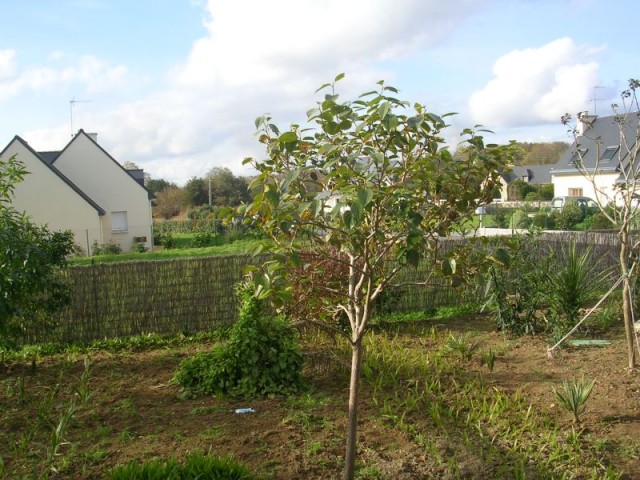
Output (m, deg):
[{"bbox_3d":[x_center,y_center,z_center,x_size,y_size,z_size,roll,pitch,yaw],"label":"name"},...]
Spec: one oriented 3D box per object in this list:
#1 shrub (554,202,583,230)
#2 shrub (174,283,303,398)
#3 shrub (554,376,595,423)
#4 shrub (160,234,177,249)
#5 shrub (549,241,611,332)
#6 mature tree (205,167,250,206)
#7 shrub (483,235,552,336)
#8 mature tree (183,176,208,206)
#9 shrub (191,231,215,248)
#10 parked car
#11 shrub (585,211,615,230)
[{"bbox_3d":[12.733,-1.153,36.000,1.420,1.550,1.350,0,4,19],"label":"shrub"},{"bbox_3d":[-1.137,1.374,9.800,1.700,1.400,1.350,-2,3,-7],"label":"shrub"},{"bbox_3d":[2.760,1.748,7.650,0.450,0.500,0.430,0,4,20],"label":"shrub"},{"bbox_3d":[-9.380,0.093,43.500,1.000,0.900,0.950,-2,3,-12],"label":"shrub"},{"bbox_3d":[4.672,0.834,12.600,1.080,1.600,1.050,0,4,20],"label":"shrub"},{"bbox_3d":[-15.799,-8.967,120.000,7.800,7.300,7.200,-2,3,-7],"label":"mature tree"},{"bbox_3d":[3.542,0.780,12.600,1.280,1.760,1.100,-1,3,16],"label":"shrub"},{"bbox_3d":[-21.264,-8.113,120.000,4.500,5.600,4.400,-2,3,-10],"label":"mature tree"},{"bbox_3d":[-7.358,-0.031,44.000,1.500,1.150,1.300,-2,3,-9],"label":"shrub"},{"bbox_3d":[19.760,-2.376,53.500,4.150,1.800,1.720,-2,3,-16],"label":"parked car"},{"bbox_3d":[14.321,-0.948,36.000,1.500,1.150,1.400,0,4,22],"label":"shrub"}]

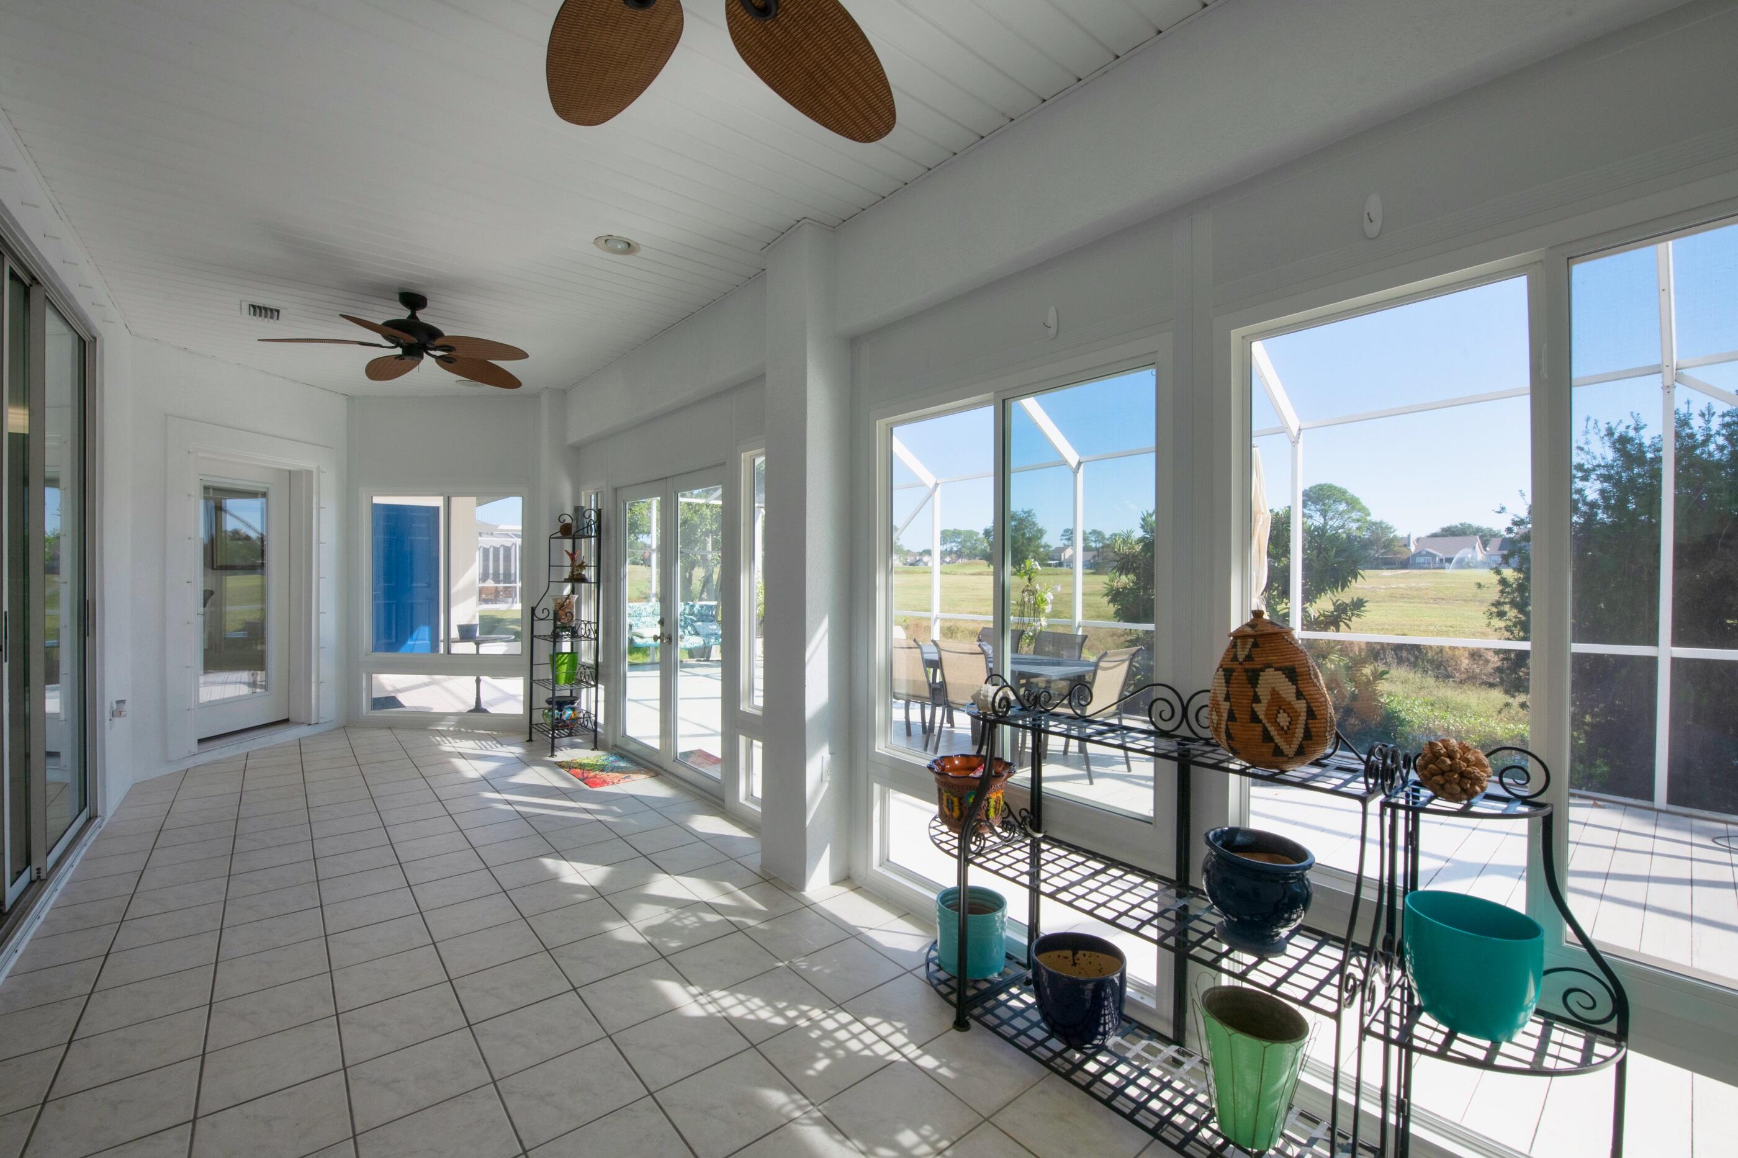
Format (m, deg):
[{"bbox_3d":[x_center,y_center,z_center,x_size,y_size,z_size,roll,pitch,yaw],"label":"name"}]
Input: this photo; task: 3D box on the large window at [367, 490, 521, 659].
[{"bbox_3d":[-3.755,-0.030,6.000,1.370,1.445,0.080,0,1,3],"label":"large window"}]

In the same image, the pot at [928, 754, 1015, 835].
[{"bbox_3d":[0.359,0.768,2.413,0.300,0.210,0.300,0,1,0],"label":"pot"}]

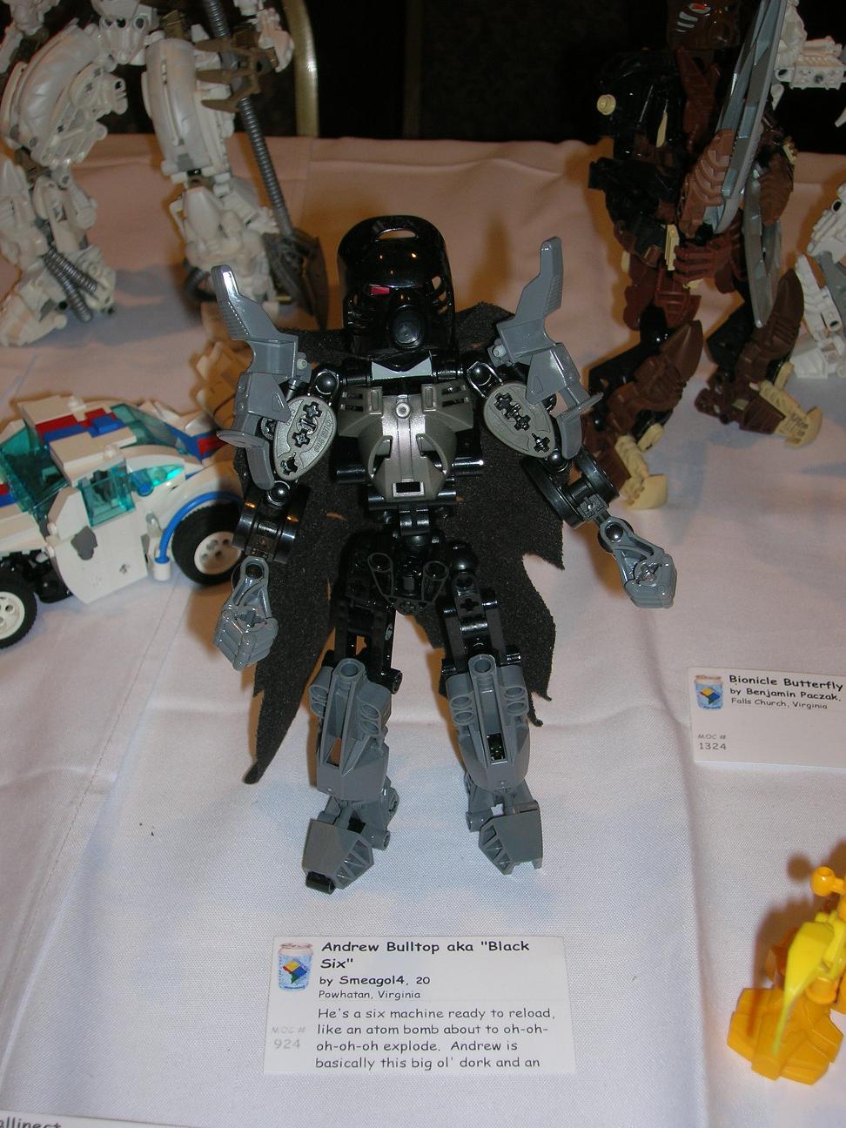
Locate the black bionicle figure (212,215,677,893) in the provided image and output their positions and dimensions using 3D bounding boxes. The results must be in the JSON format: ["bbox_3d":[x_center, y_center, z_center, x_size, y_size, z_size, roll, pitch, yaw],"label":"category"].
[{"bbox_3d":[0.005,0.000,0.427,0.134,0.223,0.070,-3,40,-4],"label":"black bionicle figure"}]

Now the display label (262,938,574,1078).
[{"bbox_3d":[-0.001,0.130,0.444,0.089,0.002,0.049,0,40,-1],"label":"display label"}]

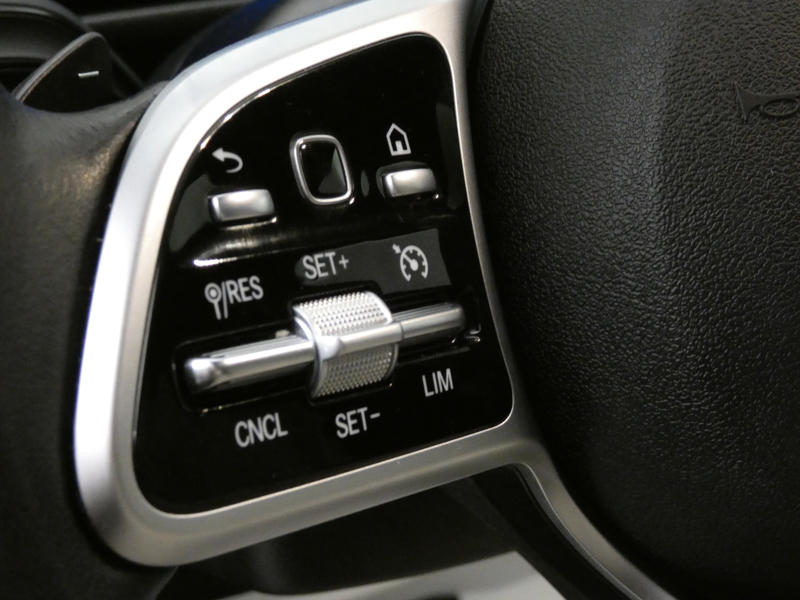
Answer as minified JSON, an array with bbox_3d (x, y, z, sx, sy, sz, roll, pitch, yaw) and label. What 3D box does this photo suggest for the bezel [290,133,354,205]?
[{"bbox_3d":[-0.011,-0.018,0.230,0.002,0.010,0.009,-11,0,44],"label":"bezel"}]

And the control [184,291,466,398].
[{"bbox_3d":[-0.011,0.006,0.226,0.049,0.012,0.009,-12,0,-43],"label":"control"}]

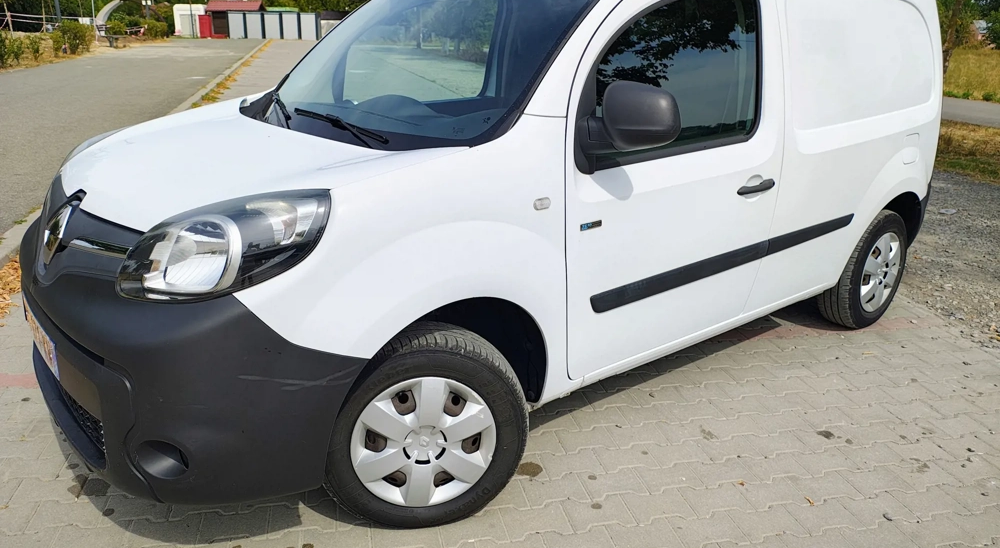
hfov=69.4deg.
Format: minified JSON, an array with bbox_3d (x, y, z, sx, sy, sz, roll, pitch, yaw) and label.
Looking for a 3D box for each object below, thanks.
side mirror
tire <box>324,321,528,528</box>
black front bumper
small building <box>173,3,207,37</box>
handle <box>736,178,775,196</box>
[{"bbox_3d":[0.397,-0.463,2.089,0.170,0.200,0.210,-13,23,-36],"label":"side mirror"},{"bbox_3d":[-0.237,0.454,2.178,0.630,0.625,0.205,-3,19,-12],"label":"tire"},{"bbox_3d":[-1.145,0.112,2.320,0.660,0.740,1.780,-13,23,-36],"label":"black front bumper"},{"bbox_3d":[-24.506,-20.008,57.000,2.500,2.450,2.100,1,19,-3],"label":"small building"},{"bbox_3d":[0.936,-0.328,2.663,0.215,0.050,0.060,-13,23,-36],"label":"handle"}]

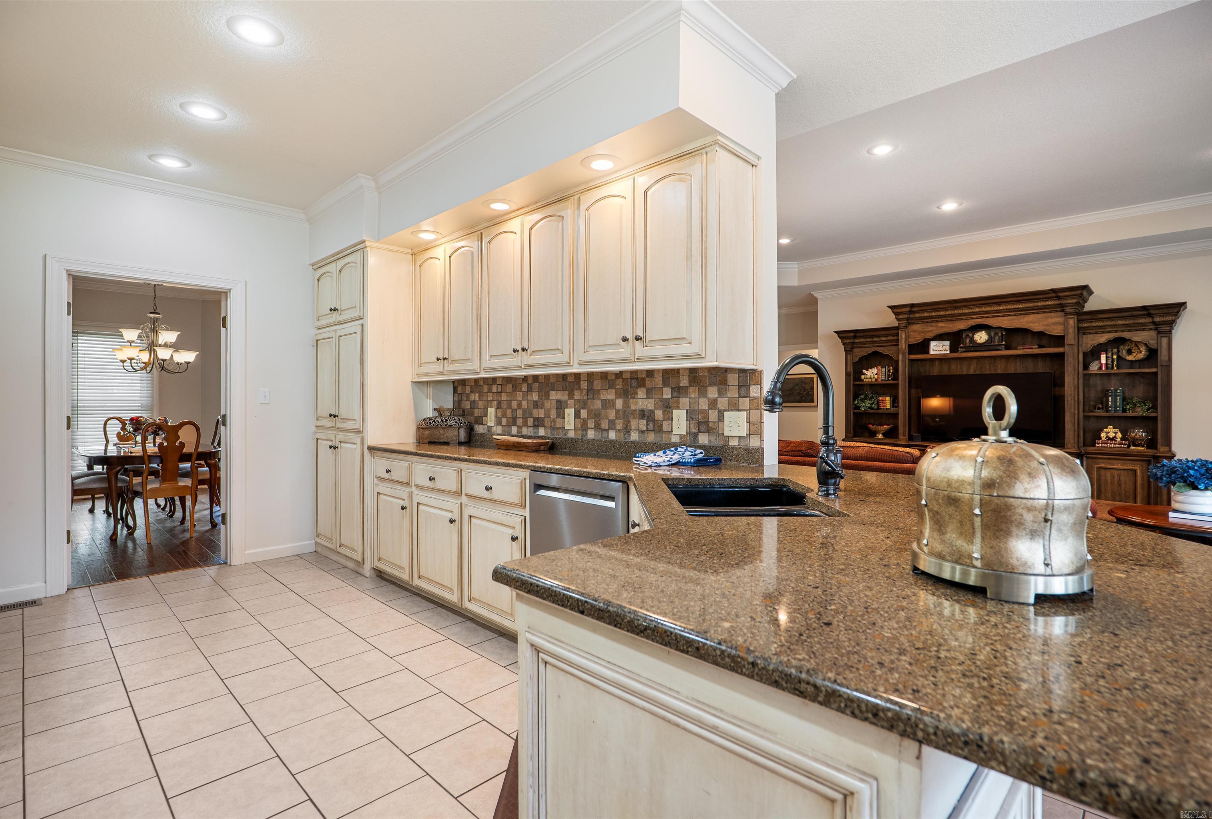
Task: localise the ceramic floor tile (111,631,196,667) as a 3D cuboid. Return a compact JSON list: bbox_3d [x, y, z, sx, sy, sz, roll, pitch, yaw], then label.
[{"bbox_3d":[-2.255,1.199,2.730,0.303,0.010,0.296,0,0,43],"label":"ceramic floor tile"}]

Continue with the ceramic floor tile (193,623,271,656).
[{"bbox_3d":[-1.929,1.199,2.836,0.303,0.010,0.296,0,0,43],"label":"ceramic floor tile"}]

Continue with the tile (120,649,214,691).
[{"bbox_3d":[-1.989,1.177,2.470,0.298,0.010,0.298,0,0,45],"label":"tile"}]

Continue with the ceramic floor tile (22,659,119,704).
[{"bbox_3d":[-2.358,1.201,2.416,0.303,0.010,0.296,0,0,43],"label":"ceramic floor tile"}]

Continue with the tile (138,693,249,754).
[{"bbox_3d":[-1.549,1.182,2.059,0.300,0.010,0.300,0,0,44],"label":"tile"}]

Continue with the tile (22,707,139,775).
[{"bbox_3d":[-1.871,1.180,1.956,0.297,0.010,0.293,0,0,43],"label":"tile"}]

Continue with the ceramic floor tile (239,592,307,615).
[{"bbox_3d":[-2.008,1.175,3.299,0.300,0.010,0.300,0,0,44],"label":"ceramic floor tile"}]

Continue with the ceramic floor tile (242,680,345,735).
[{"bbox_3d":[-1.227,1.179,2.163,0.298,0.010,0.298,0,0,45],"label":"ceramic floor tile"}]

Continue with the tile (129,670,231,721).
[{"bbox_3d":[-1.802,1.202,2.304,0.303,0.010,0.296,0,0,43],"label":"tile"}]

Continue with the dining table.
[{"bbox_3d":[-4.779,0.774,5.752,1.960,0.760,1.070,0,0,43],"label":"dining table"}]

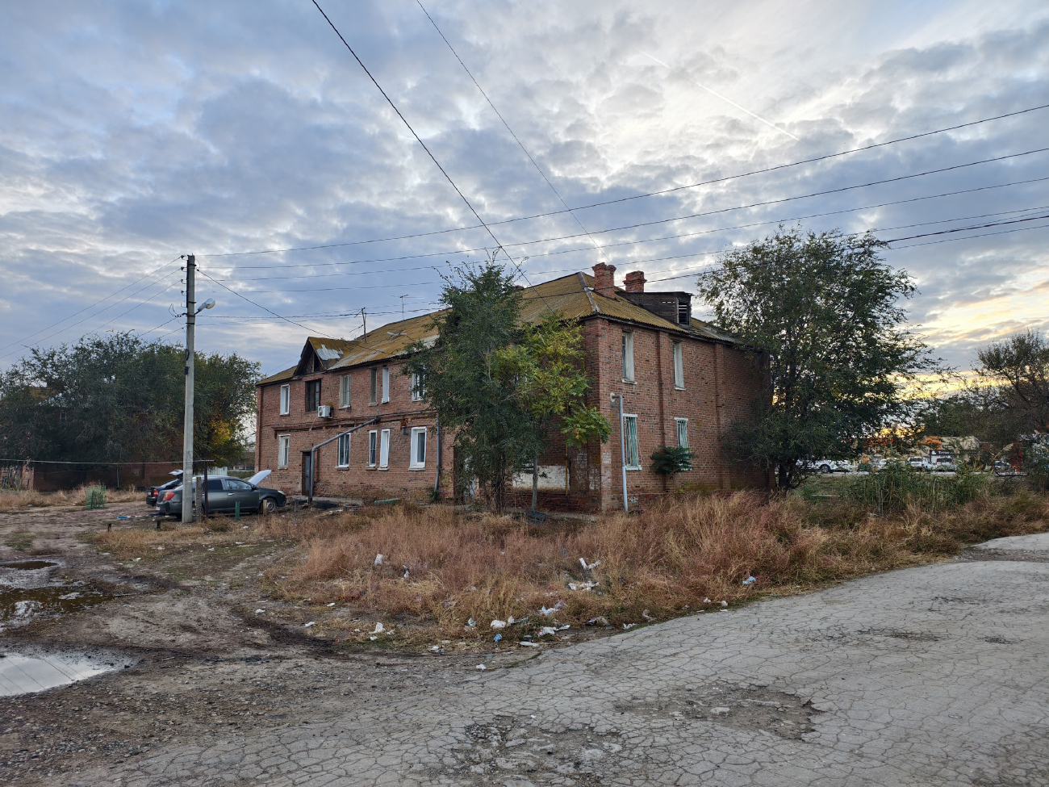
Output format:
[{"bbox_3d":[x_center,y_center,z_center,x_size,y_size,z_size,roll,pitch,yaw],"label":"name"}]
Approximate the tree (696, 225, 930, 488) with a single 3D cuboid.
[{"bbox_3d":[11.504,-1.425,28.283,9.300,11.140,8.800,0,-6,0],"label":"tree"}]

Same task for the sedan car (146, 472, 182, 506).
[{"bbox_3d":[-13.681,4.123,29.987,4.350,1.600,1.720,5,-8,-42],"label":"sedan car"}]

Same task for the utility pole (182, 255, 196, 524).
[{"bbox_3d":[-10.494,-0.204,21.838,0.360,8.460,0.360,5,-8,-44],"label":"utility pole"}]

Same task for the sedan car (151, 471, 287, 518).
[{"bbox_3d":[-10.903,3.613,25.360,4.350,1.650,1.720,5,-8,-42],"label":"sedan car"}]

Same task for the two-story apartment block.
[{"bbox_3d":[-2.296,0.049,34.060,11.800,9.750,25.200,5,-8,-44],"label":"two-story apartment block"}]

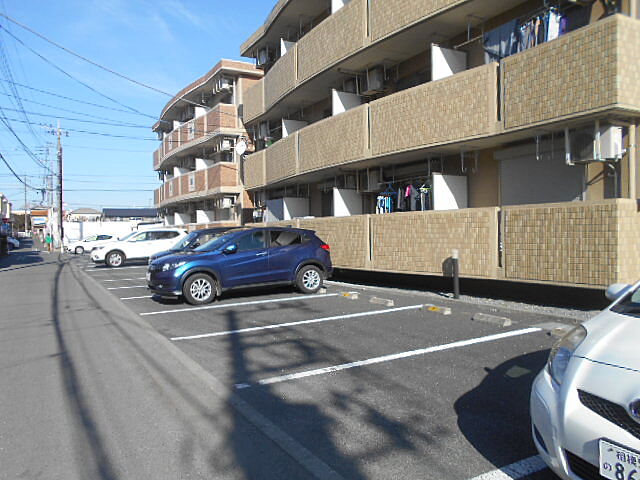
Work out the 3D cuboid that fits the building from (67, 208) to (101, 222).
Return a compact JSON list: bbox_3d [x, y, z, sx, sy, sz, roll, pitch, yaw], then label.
[{"bbox_3d":[-51.200,-2.900,105.000,7.500,7.600,7.500,-1,1,-20],"label":"building"}]

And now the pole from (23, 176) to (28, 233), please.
[{"bbox_3d":[-53.800,-6.200,88.000,0.350,11.000,0.350,-1,1,-30],"label":"pole"}]

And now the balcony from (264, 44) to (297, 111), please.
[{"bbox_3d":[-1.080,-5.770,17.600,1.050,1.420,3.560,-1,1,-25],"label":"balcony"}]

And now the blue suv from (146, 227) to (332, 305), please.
[{"bbox_3d":[-1.740,0.480,11.200,4.295,1.605,1.770,-1,1,-31],"label":"blue suv"}]

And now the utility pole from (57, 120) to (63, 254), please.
[{"bbox_3d":[-22.400,-4.600,41.500,0.380,11.500,0.380,-1,1,-30],"label":"utility pole"}]

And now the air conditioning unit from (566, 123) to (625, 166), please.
[{"bbox_3d":[4.728,-1.606,8.303,0.300,0.540,0.760,-1,0,-30],"label":"air conditioning unit"}]

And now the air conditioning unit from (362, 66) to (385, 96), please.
[{"bbox_3d":[1.402,-4.297,13.201,0.300,0.540,0.760,-1,0,-32],"label":"air conditioning unit"}]

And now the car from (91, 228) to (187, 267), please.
[{"bbox_3d":[-7.940,0.310,21.930,4.640,1.720,1.820,-1,0,-30],"label":"car"}]

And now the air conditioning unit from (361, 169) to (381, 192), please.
[{"bbox_3d":[1.376,-1.597,13.251,0.300,0.540,0.760,-1,0,-32],"label":"air conditioning unit"}]

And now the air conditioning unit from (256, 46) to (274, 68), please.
[{"bbox_3d":[-2.089,-7.050,18.600,0.300,0.540,0.760,-1,0,-30],"label":"air conditioning unit"}]

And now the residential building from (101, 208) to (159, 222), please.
[{"bbox_3d":[-39.500,-2.900,101.000,13.000,7.300,8.000,-1,1,-20],"label":"residential building"}]

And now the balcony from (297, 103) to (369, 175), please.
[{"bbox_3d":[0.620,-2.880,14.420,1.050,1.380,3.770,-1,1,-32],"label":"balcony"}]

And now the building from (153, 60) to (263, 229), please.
[{"bbox_3d":[-4.826,-3.598,30.100,9.200,9.300,14.400,-1,0,-30],"label":"building"}]

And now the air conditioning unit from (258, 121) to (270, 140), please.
[{"bbox_3d":[-2.280,-4.520,19.800,0.320,0.650,0.800,-1,1,-28],"label":"air conditioning unit"}]

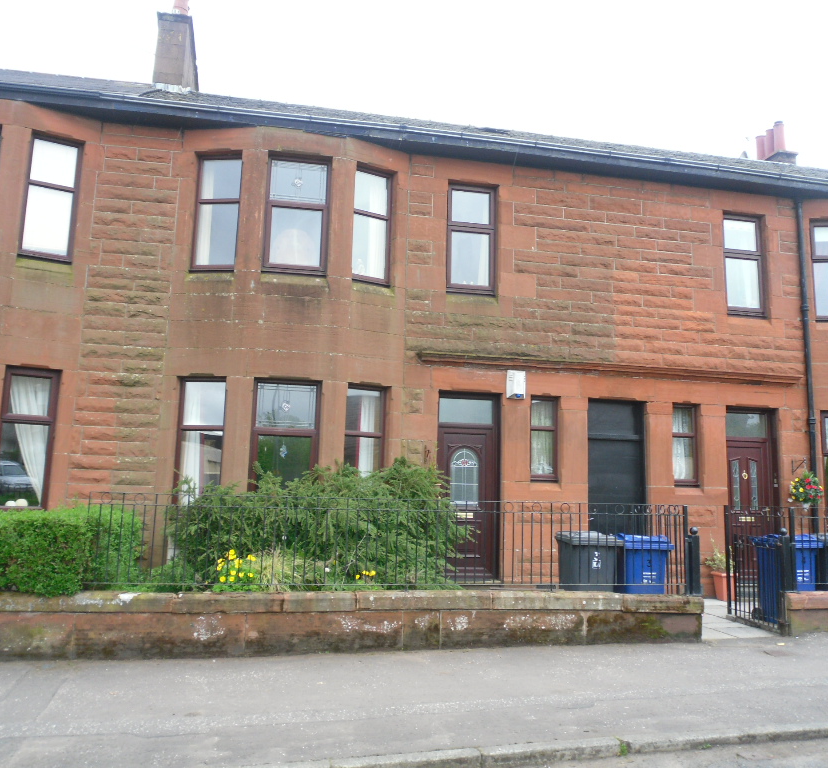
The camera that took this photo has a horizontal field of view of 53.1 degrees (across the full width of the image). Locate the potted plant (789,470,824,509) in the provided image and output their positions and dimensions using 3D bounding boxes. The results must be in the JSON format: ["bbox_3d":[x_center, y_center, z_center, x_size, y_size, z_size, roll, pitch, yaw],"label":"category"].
[{"bbox_3d":[5.795,1.559,12.241,0.460,0.490,0.450,3,-10,-10],"label":"potted plant"}]

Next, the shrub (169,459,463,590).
[{"bbox_3d":[-1.125,1.626,9.568,3.200,1.600,1.500,3,-10,-10],"label":"shrub"}]

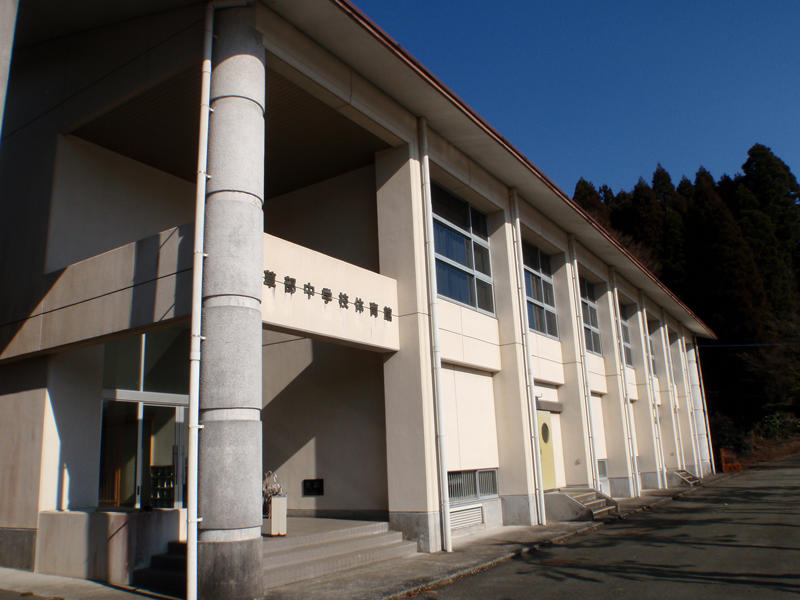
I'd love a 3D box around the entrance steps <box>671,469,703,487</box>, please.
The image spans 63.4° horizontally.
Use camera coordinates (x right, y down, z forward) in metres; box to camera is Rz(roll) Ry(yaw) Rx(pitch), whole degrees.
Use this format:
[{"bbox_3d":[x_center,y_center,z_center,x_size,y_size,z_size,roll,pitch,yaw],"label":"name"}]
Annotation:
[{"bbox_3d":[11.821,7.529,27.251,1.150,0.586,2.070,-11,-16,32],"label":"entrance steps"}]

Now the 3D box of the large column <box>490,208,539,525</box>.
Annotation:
[{"bbox_3d":[2.802,1.440,16.622,0.708,8.181,0.697,-11,-16,32],"label":"large column"}]

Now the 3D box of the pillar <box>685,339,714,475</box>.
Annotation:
[{"bbox_3d":[16.721,5.990,36.577,0.736,7.498,0.736,-11,-16,32],"label":"pillar"}]

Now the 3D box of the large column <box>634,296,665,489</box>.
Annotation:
[{"bbox_3d":[10.395,3.903,27.961,0.708,8.181,0.697,-11,-16,32],"label":"large column"}]

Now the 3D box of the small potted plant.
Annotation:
[{"bbox_3d":[-2.242,3.530,11.392,0.389,1.085,0.389,-11,-16,32],"label":"small potted plant"}]

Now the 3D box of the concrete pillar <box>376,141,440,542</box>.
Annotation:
[{"bbox_3d":[0.219,0.691,11.917,0.794,7.360,0.713,-11,-16,32],"label":"concrete pillar"}]

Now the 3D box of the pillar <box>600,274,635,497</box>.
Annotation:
[{"bbox_3d":[7.309,2.924,22.515,0.759,7.510,0.713,-11,-16,32],"label":"pillar"}]

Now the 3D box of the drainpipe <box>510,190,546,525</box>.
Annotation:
[{"bbox_3d":[3.234,1.166,16.372,0.113,8.554,0.113,-11,-16,32],"label":"drainpipe"}]

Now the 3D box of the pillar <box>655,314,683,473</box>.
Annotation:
[{"bbox_3d":[12.949,4.732,31.776,0.708,8.181,0.697,-11,-16,32],"label":"pillar"}]

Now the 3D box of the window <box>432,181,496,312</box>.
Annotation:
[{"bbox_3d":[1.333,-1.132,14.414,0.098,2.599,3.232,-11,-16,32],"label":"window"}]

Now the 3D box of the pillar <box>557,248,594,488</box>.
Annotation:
[{"bbox_3d":[4.950,2.169,18.982,0.759,7.394,0.713,-11,-16,32],"label":"pillar"}]

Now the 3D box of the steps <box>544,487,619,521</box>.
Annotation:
[{"bbox_3d":[4.737,5.459,17.355,1.539,0.632,2.560,-11,-16,32],"label":"steps"}]

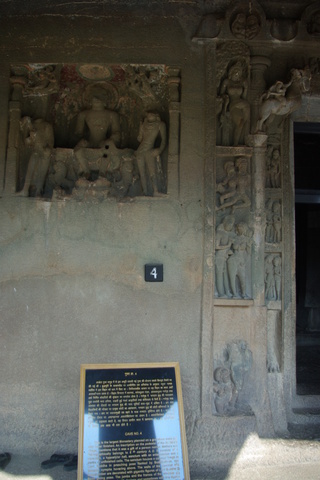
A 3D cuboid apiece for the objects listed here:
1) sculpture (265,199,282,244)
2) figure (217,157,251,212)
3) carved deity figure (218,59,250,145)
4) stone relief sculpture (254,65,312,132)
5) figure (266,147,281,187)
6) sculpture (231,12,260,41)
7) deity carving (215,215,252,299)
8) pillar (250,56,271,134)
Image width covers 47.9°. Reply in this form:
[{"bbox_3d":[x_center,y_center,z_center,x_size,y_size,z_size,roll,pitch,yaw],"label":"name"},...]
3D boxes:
[{"bbox_3d":[1.114,-0.180,3.539,0.160,0.447,0.090,1,-5,-2],"label":"sculpture"},{"bbox_3d":[0.714,-0.538,3.515,0.317,0.532,0.130,1,-5,-2],"label":"figure"},{"bbox_3d":[0.737,-1.351,3.579,0.300,0.830,0.150,1,-5,-2],"label":"carved deity figure"},{"bbox_3d":[1.206,-1.374,3.546,0.486,0.597,0.240,0,-5,8],"label":"stone relief sculpture"},{"bbox_3d":[1.128,-0.710,3.581,0.124,0.389,0.080,1,-5,-2],"label":"figure"},{"bbox_3d":[0.844,-2.111,3.562,0.284,0.244,0.100,1,-5,-2],"label":"sculpture"},{"bbox_3d":[0.702,0.158,3.460,0.348,0.796,0.140,1,-5,-2],"label":"deity carving"},{"bbox_3d":[1.000,-1.436,3.594,0.171,0.749,0.170,1,-5,-2],"label":"pillar"}]

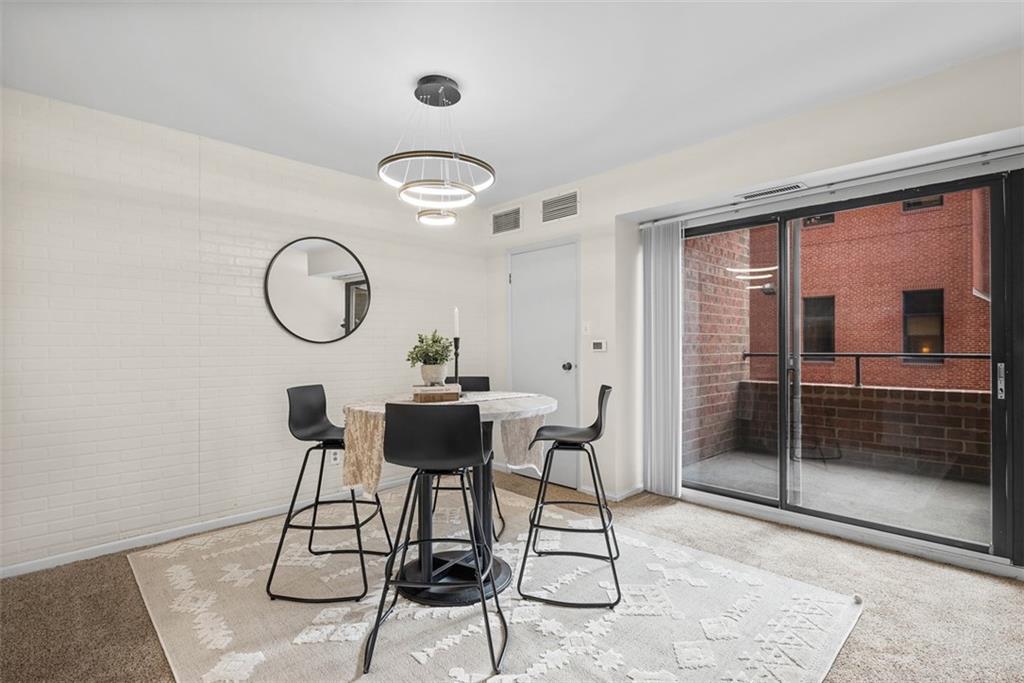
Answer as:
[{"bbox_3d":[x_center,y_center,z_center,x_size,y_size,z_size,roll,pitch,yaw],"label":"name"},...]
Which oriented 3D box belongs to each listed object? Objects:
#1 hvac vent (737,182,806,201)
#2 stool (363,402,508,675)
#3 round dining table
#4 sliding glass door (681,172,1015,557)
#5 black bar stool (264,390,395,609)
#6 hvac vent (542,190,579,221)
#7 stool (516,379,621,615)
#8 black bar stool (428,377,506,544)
[{"bbox_3d":[1.703,-0.965,3.180,0.404,0.035,0.141,0,0,44],"label":"hvac vent"},{"bbox_3d":[-0.296,0.726,1.981,0.555,0.988,0.482,0,0,0],"label":"stool"},{"bbox_3d":[-0.293,0.762,2.525,1.061,0.915,1.061,0,0,0],"label":"round dining table"},{"bbox_3d":[1.929,0.126,3.225,1.919,2.020,0.101,0,0,44],"label":"sliding glass door"},{"bbox_3d":[-0.920,0.726,2.520,0.480,0.988,0.535,0,0,1],"label":"black bar stool"},{"bbox_3d":[0.398,-1.129,4.071,0.404,0.209,0.030,0,0,44],"label":"hvac vent"},{"bbox_3d":[0.311,0.726,2.486,0.480,0.988,0.535,0,0,9],"label":"stool"},{"bbox_3d":[-0.322,0.728,3.193,0.535,0.988,0.480,0,0,2],"label":"black bar stool"}]

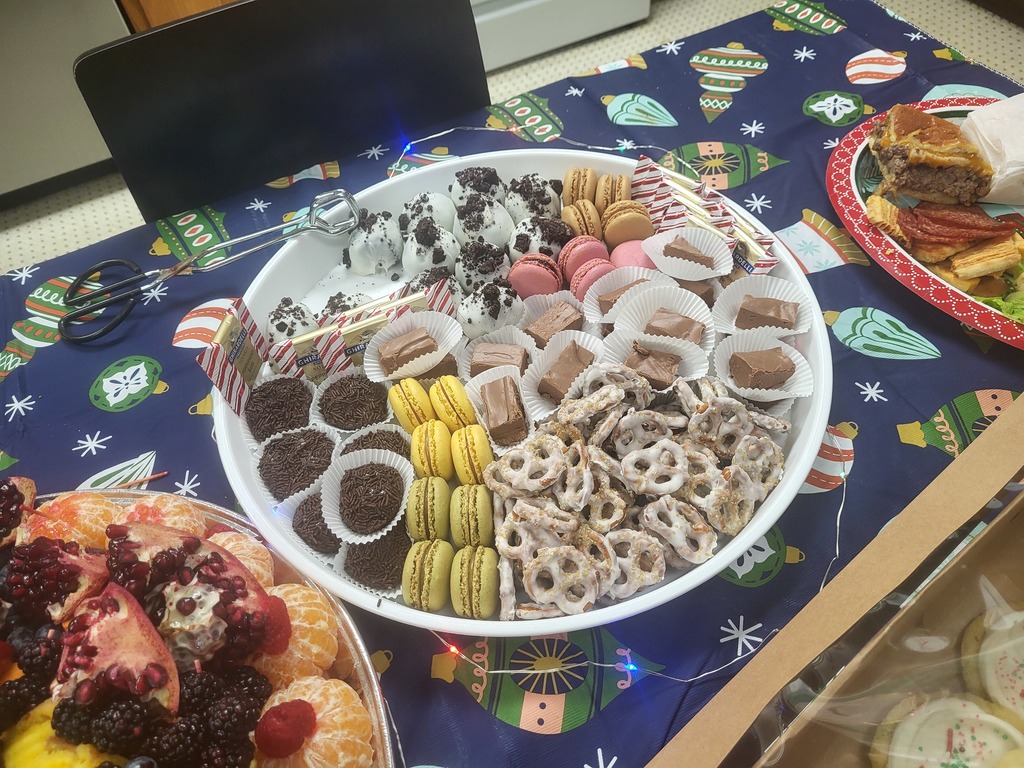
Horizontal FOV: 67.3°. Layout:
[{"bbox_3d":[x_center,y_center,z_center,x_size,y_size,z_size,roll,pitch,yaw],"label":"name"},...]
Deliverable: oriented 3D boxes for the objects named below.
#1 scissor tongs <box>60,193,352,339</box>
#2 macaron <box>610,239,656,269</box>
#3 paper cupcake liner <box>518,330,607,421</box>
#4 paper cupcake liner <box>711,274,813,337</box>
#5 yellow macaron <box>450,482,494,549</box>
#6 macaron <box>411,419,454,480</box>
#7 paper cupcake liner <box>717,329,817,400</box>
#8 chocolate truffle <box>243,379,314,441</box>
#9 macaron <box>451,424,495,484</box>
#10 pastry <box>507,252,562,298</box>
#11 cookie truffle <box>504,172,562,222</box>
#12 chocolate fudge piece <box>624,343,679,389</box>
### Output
[{"bbox_3d":[-0.243,-0.102,0.611,0.253,0.033,0.085,-17,52,5],"label":"scissor tongs"},{"bbox_3d":[0.098,-0.096,0.607,0.043,0.026,0.043,-11,72,4],"label":"macaron"},{"bbox_3d":[0.037,-0.003,0.550,0.060,0.026,0.064,-1,71,4],"label":"paper cupcake liner"},{"bbox_3d":[0.168,-0.052,0.518,0.070,0.026,0.057,14,55,16],"label":"paper cupcake liner"},{"bbox_3d":[-0.022,0.077,0.438,0.025,0.040,0.040,-5,52,2],"label":"yellow macaron"},{"bbox_3d":[-0.051,0.042,0.496,0.027,0.040,0.040,-7,90,-7],"label":"macaron"},{"bbox_3d":[0.172,-0.008,0.527,0.066,0.025,0.058,-8,55,1],"label":"paper cupcake liner"},{"bbox_3d":[-0.159,0.018,0.524,0.044,0.040,0.044,-8,52,0],"label":"chocolate truffle"},{"bbox_3d":[-0.024,0.044,0.463,0.025,0.040,0.040,-12,52,-4],"label":"macaron"},{"bbox_3d":[0.016,-0.079,0.578,0.041,0.041,0.026,20,41,19],"label":"pastry"},{"bbox_3d":[0.019,-0.161,0.671,0.048,0.047,0.048,-7,53,0],"label":"cookie truffle"},{"bbox_3d":[0.097,-0.011,0.531,0.036,0.019,0.025,24,58,22],"label":"chocolate fudge piece"}]

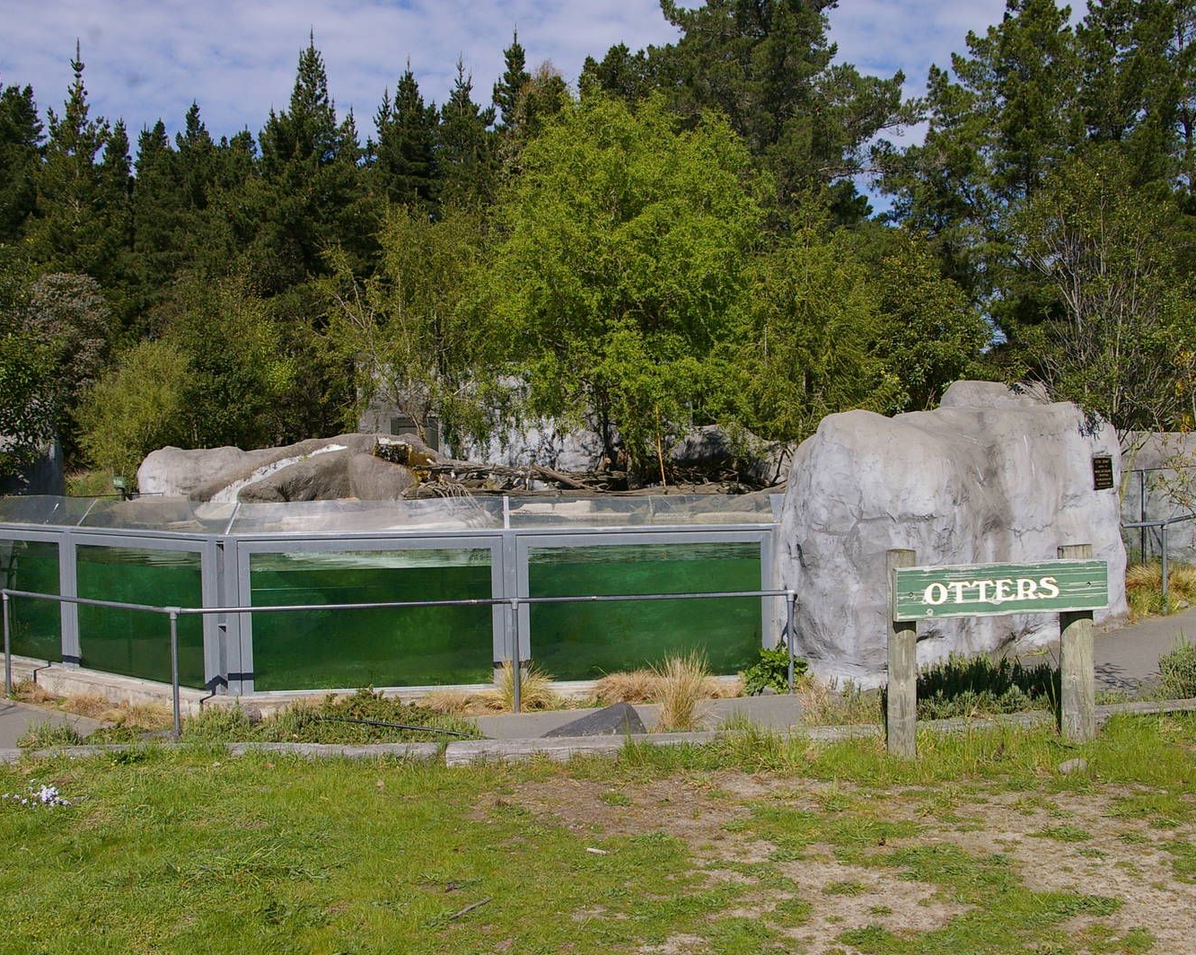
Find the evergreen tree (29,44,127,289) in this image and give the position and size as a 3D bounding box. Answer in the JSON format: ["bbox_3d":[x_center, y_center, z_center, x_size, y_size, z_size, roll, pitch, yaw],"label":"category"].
[{"bbox_3d":[-18.272,-7.124,48.209,4.000,16.440,4.000,-1,1,0],"label":"evergreen tree"}]

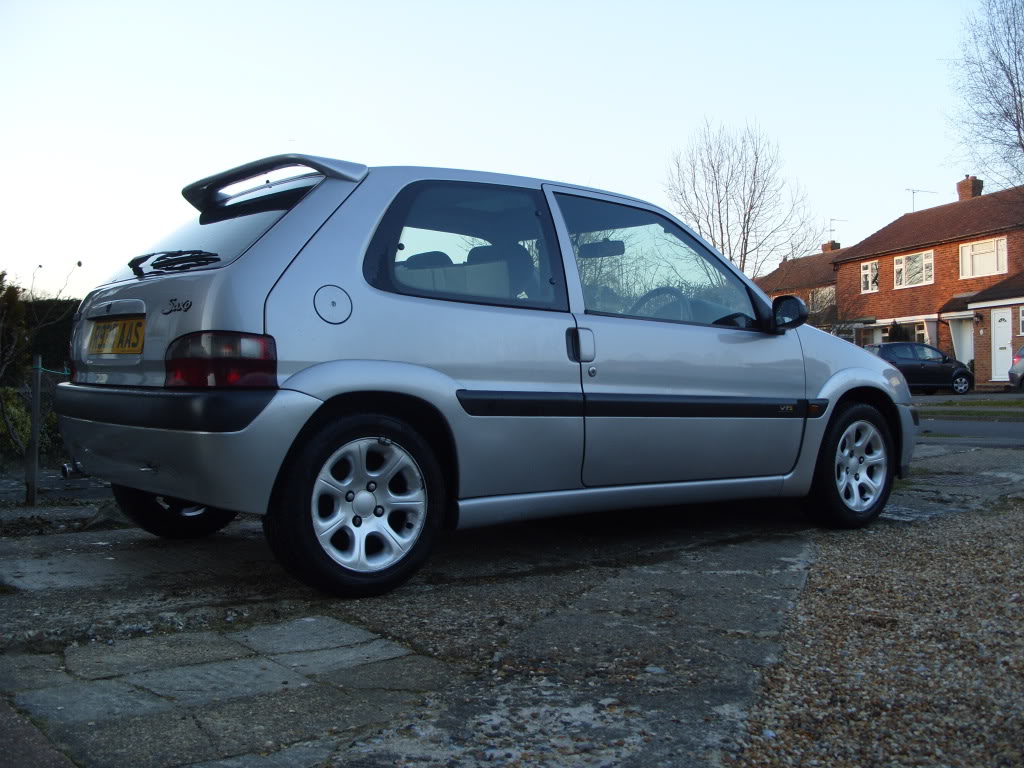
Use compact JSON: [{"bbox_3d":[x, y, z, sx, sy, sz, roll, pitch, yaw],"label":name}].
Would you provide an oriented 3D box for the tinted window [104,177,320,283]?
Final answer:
[{"bbox_3d":[-1.033,-0.484,3.412,1.130,0.080,0.475,0,41,52],"label":"tinted window"}]

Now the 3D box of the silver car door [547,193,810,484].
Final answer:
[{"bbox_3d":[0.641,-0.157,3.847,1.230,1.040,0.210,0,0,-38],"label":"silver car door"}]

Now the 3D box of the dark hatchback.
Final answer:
[{"bbox_3d":[11.118,-0.431,28.974,3.430,1.460,1.620,0,0,-15],"label":"dark hatchback"}]

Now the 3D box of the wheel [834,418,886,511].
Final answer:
[{"bbox_3d":[1.443,0.350,4.476,0.384,0.384,0.160,0,0,-38],"label":"wheel"}]

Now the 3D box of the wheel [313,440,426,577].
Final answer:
[{"bbox_3d":[-0.450,0.346,3.025,0.384,0.384,0.160,0,0,-38],"label":"wheel"}]

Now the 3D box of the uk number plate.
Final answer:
[{"bbox_3d":[-1.240,-0.144,3.249,0.012,0.111,0.520,7,-5,-38],"label":"uk number plate"}]

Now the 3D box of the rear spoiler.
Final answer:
[{"bbox_3d":[-0.884,-0.659,3.530,0.230,0.140,1.120,0,0,-38],"label":"rear spoiler"}]

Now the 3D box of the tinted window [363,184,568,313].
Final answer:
[{"bbox_3d":[-0.150,-0.444,3.236,0.750,0.420,0.060,0,-19,-38],"label":"tinted window"}]

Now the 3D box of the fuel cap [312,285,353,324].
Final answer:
[{"bbox_3d":[-0.501,-0.221,2.902,0.120,0.120,0.030,0,-7,-33],"label":"fuel cap"}]

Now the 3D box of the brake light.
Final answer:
[{"bbox_3d":[-0.797,-0.060,2.828,0.200,0.150,0.280,0,0,-38],"label":"brake light"}]

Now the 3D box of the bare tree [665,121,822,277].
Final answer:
[{"bbox_3d":[6.484,-3.579,29.000,4.425,7.658,4.425,0,0,0],"label":"bare tree"}]

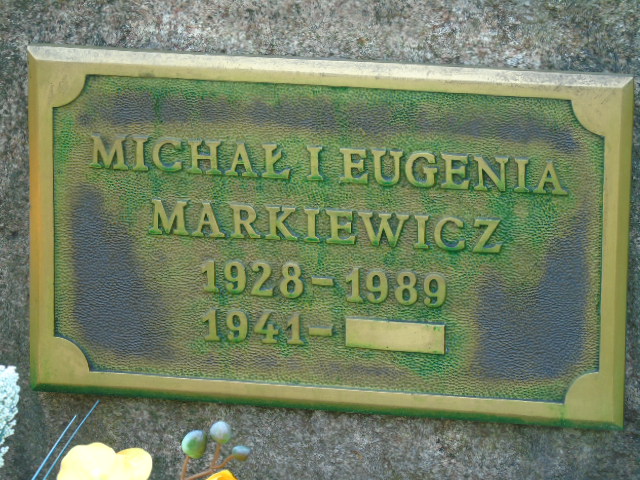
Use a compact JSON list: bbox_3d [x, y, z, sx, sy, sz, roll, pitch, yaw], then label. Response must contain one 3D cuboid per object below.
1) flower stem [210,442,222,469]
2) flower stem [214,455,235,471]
[{"bbox_3d":[-0.053,0.110,2.300,0.003,0.013,0.003,16,9,0],"label":"flower stem"},{"bbox_3d":[-0.049,0.114,2.300,0.012,0.004,0.003,-31,0,6],"label":"flower stem"}]

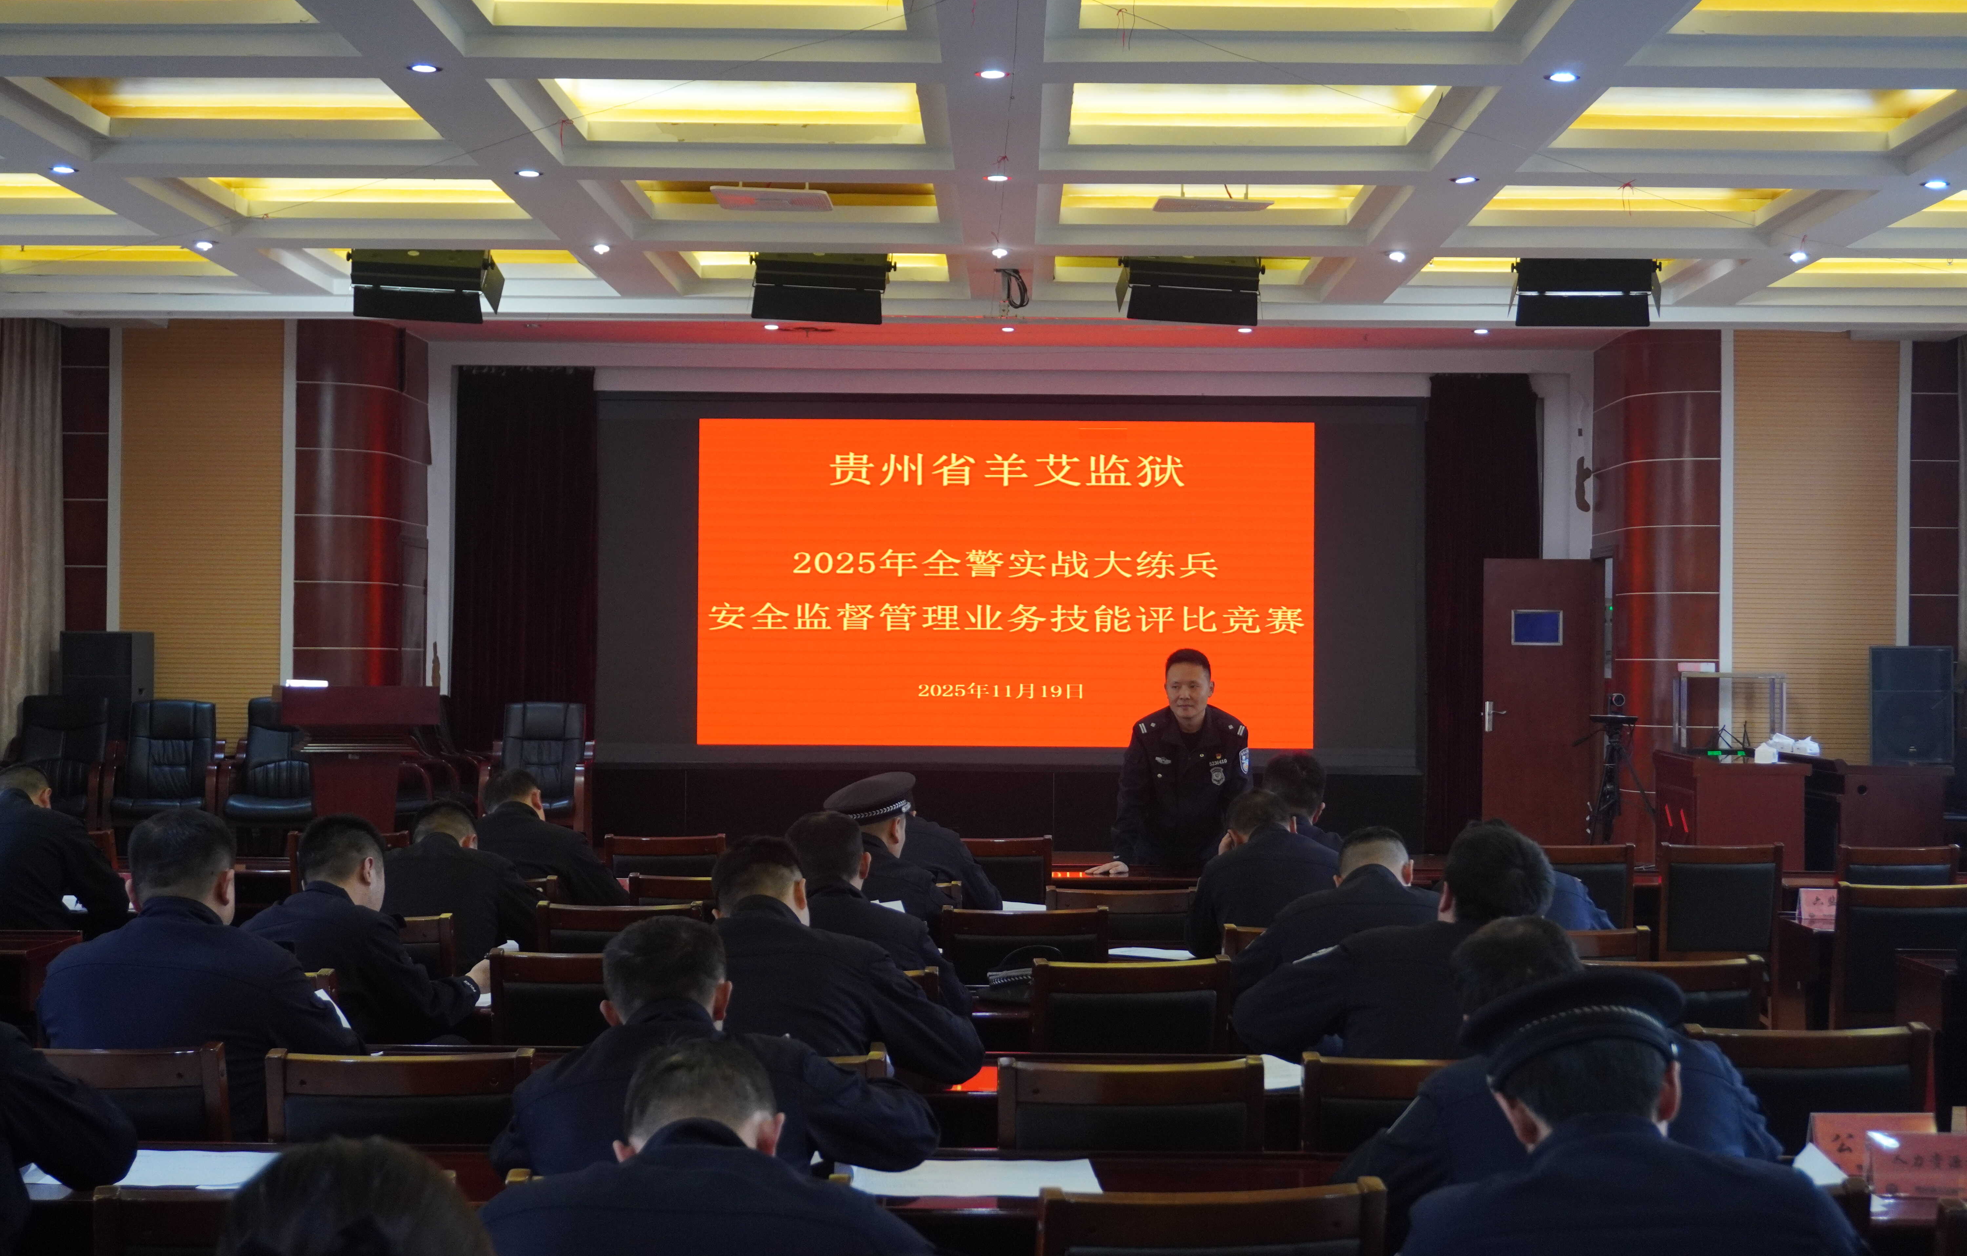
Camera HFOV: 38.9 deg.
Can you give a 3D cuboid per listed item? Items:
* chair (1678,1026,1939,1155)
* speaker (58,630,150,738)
[{"bbox_3d":[1.517,1.226,5.391,0.450,0.950,0.550,1,-1,1],"label":"chair"},{"bbox_3d":[-5.218,0.376,16.600,0.450,0.710,0.420,0,-1,8],"label":"speaker"}]

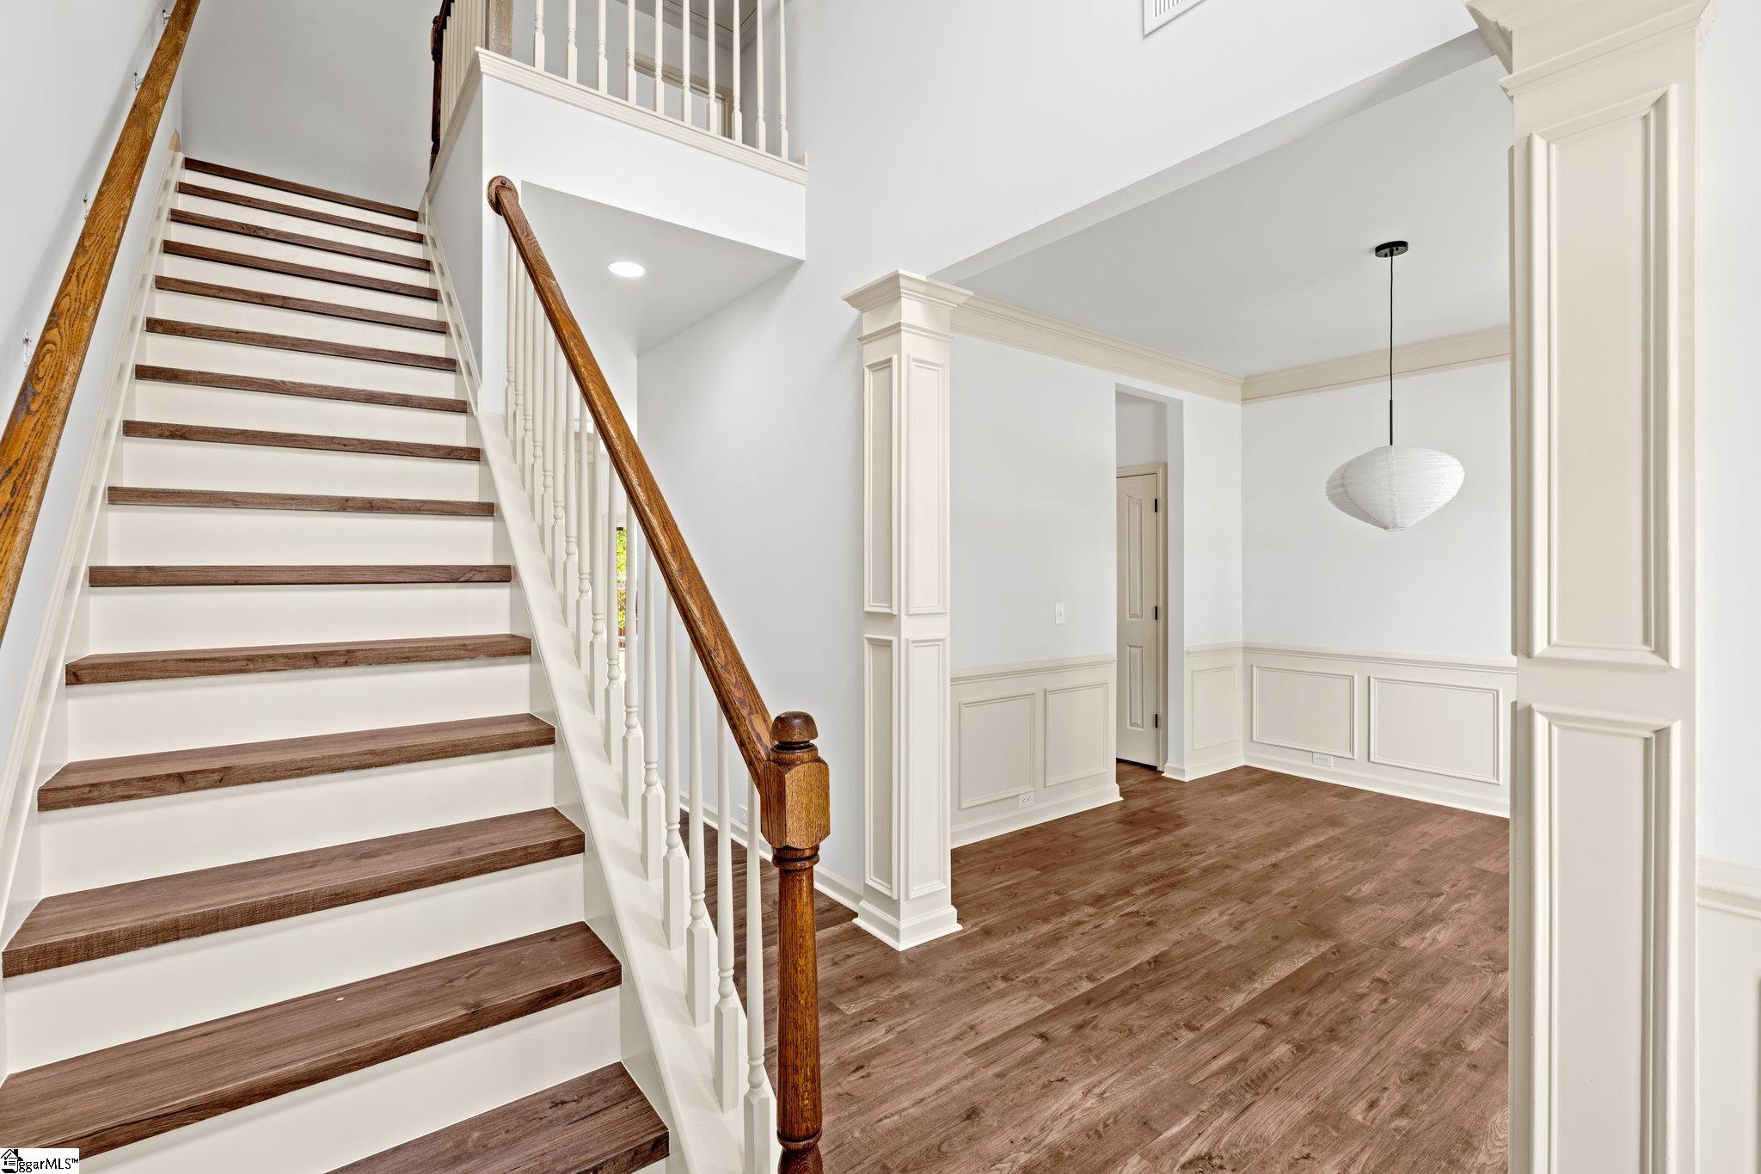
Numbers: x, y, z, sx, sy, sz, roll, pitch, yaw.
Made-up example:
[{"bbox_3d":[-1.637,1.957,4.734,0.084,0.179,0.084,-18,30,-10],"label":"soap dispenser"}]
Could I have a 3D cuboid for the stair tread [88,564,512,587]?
[{"bbox_3d":[-1.454,-0.032,2.056,0.848,0.042,0.245,-1,1,-37],"label":"stair tread"}]

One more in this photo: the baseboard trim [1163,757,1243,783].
[{"bbox_3d":[2.222,1.214,5.350,0.710,0.090,0.180,-1,2,-37],"label":"baseboard trim"}]

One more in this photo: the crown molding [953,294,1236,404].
[{"bbox_3d":[1.348,-1.360,4.590,3.090,0.165,0.090,-1,1,-37],"label":"crown molding"}]

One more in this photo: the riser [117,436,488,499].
[{"bbox_3d":[-1.704,-0.336,2.389,0.872,0.157,0.020,-1,1,-36],"label":"riser"}]

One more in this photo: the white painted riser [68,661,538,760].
[{"bbox_3d":[-1.261,0.263,1.803,0.848,0.153,0.020,-1,1,-37],"label":"white painted riser"}]

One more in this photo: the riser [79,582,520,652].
[{"bbox_3d":[-1.396,0.066,1.980,0.848,0.153,0.020,-1,1,-37],"label":"riser"}]

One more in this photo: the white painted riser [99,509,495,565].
[{"bbox_3d":[-1.566,-0.135,2.208,0.872,0.157,0.020,-1,1,-36],"label":"white painted riser"}]

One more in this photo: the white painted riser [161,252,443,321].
[{"bbox_3d":[-2.259,-1.141,3.117,0.872,0.157,0.020,-1,1,-36],"label":"white painted riser"}]

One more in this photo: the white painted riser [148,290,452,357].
[{"bbox_3d":[-2.121,-0.940,2.935,0.872,0.157,0.020,-1,1,-36],"label":"white painted riser"}]

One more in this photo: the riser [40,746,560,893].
[{"bbox_3d":[-1.126,0.459,1.625,0.848,0.153,0.020,-1,1,-37],"label":"riser"}]

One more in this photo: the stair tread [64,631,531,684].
[{"bbox_3d":[-1.319,0.165,1.878,0.848,0.042,0.245,-1,1,-37],"label":"stair tread"}]

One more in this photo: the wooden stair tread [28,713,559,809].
[{"bbox_3d":[-1.184,0.361,1.701,0.848,0.042,0.245,-1,1,-37],"label":"wooden stair tread"}]

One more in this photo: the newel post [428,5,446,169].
[{"bbox_3d":[-2.243,-2.368,3.954,0.080,0.984,0.080,-1,1,-36],"label":"newel post"}]

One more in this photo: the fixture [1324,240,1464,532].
[{"bbox_3d":[2.166,-0.835,3.303,0.500,1.199,0.500,-1,2,-37],"label":"fixture"}]

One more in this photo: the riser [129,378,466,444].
[{"bbox_3d":[-1.802,-0.524,2.513,0.848,0.153,0.020,-1,1,-37],"label":"riser"}]

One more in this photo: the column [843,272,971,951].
[{"bbox_3d":[0.111,0.095,3.029,0.355,2.437,0.355,-1,1,-37],"label":"column"}]

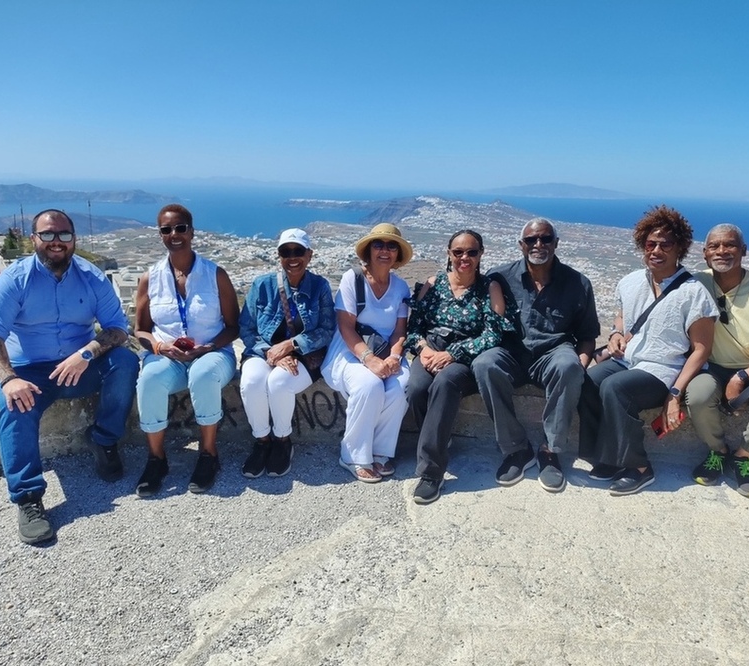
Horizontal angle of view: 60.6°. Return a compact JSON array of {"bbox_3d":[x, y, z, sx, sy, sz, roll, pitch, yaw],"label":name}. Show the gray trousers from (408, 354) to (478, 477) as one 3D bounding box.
[{"bbox_3d":[0.341,0.314,2.909,0.376,0.487,0.721,5,14,14],"label":"gray trousers"}]

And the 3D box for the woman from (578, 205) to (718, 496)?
[{"bbox_3d":[1.253,0.037,2.875,0.507,1.177,0.812,8,15,24],"label":"woman"}]

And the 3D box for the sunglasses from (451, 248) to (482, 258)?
[{"bbox_3d":[0.418,-0.365,2.946,0.142,0.046,0.142,4,13,8],"label":"sunglasses"}]

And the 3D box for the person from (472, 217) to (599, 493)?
[{"bbox_3d":[0.735,0.041,2.946,0.589,1.106,0.771,4,14,11],"label":"person"}]

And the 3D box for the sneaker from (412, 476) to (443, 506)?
[{"bbox_3d":[0.246,0.604,2.686,0.102,0.102,0.274,6,14,18],"label":"sneaker"}]

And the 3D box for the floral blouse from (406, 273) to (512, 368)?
[{"bbox_3d":[0.392,-0.038,2.971,0.477,0.457,0.406,4,13,10],"label":"floral blouse"}]

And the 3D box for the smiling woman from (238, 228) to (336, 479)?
[{"bbox_3d":[-0.398,0.053,2.925,0.457,1.025,0.650,1,13,-2],"label":"smiling woman"}]

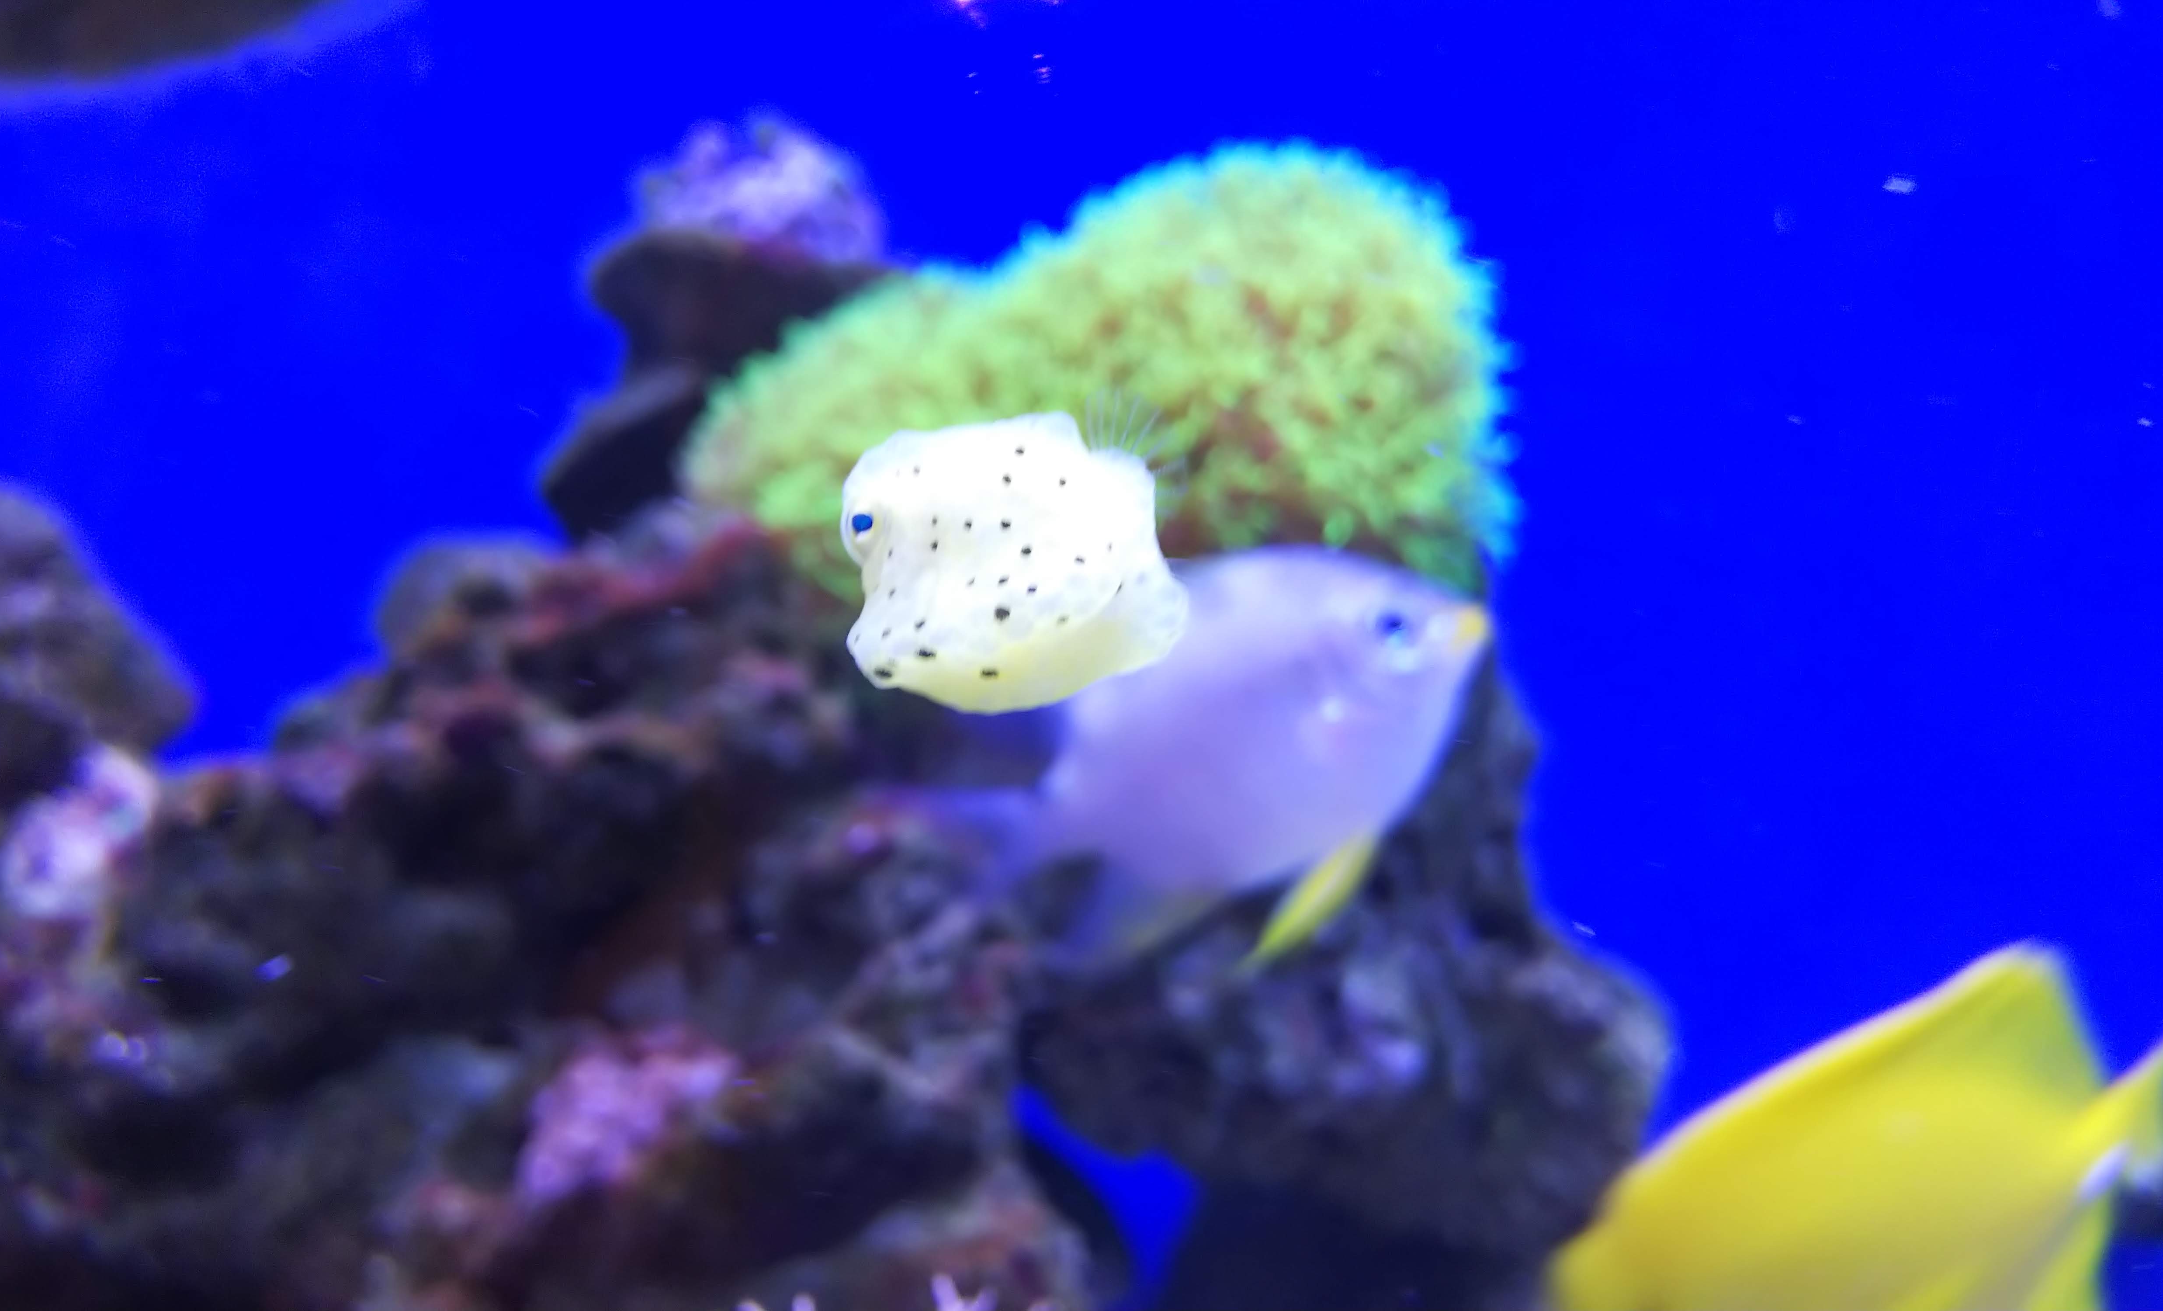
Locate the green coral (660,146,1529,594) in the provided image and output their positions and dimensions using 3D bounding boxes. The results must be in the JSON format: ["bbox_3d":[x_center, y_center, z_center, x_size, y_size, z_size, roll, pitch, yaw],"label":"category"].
[{"bbox_3d":[0.006,-0.084,0.400,0.238,0.130,0.140,0,0,0],"label":"green coral"}]

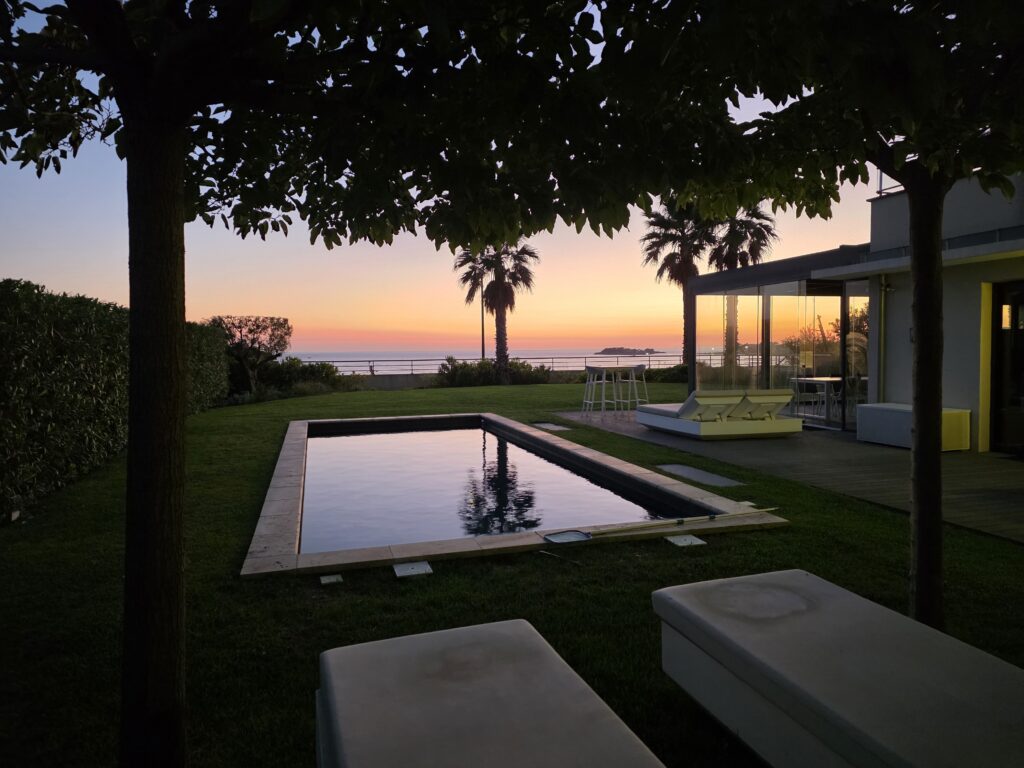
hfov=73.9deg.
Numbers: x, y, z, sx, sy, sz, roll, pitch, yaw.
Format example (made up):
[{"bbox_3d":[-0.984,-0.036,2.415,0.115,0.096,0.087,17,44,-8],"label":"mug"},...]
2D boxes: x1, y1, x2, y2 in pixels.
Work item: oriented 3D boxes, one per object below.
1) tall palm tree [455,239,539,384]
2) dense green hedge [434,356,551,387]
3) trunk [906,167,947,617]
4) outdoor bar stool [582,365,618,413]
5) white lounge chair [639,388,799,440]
[{"bbox_3d":[-0.622,-2.837,26.095,3.250,5.735,3.250,0,3,0],"label":"tall palm tree"},{"bbox_3d":[-0.796,-0.517,26.136,4.300,1.120,1.500,-2,3,-25],"label":"dense green hedge"},{"bbox_3d":[1.899,0.115,3.117,0.160,2.105,0.160,-2,3,-16],"label":"trunk"},{"bbox_3d":[1.736,0.141,13.506,0.540,1.012,0.520,-1,3,-16],"label":"outdoor bar stool"},{"bbox_3d":[3.196,0.411,10.771,1.668,0.724,2.062,-1,3,-15],"label":"white lounge chair"}]

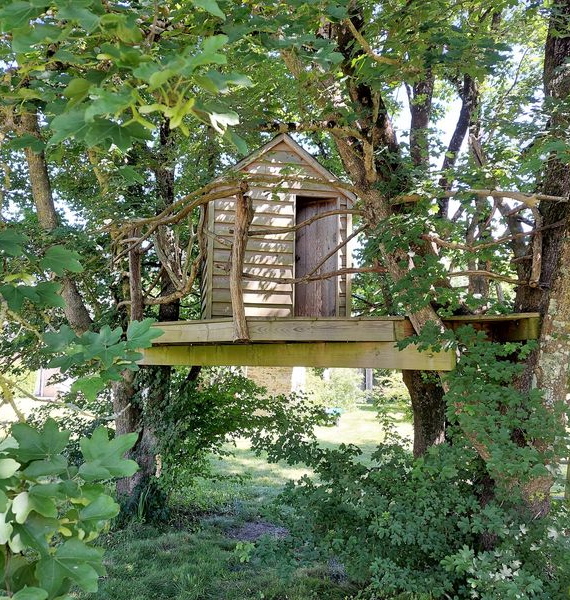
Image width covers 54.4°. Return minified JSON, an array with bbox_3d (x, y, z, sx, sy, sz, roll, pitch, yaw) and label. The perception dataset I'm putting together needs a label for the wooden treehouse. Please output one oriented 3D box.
[{"bbox_3d":[0.130,-0.430,5.050,3.200,2.070,2.600,1,-5,-7],"label":"wooden treehouse"}]

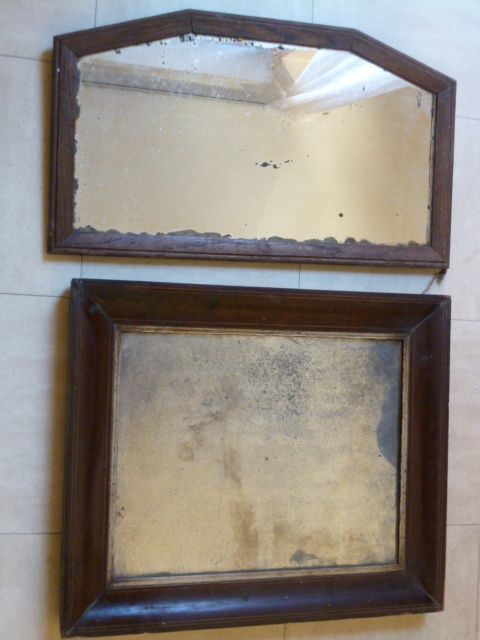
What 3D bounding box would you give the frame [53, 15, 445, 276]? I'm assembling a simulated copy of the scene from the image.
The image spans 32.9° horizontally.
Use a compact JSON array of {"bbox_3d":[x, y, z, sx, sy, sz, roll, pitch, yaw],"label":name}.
[{"bbox_3d":[0.041,-0.299,1.365,0.696,0.028,0.403,1,89,-16],"label":"frame"}]

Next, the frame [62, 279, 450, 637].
[{"bbox_3d":[0.042,0.221,1.345,0.646,0.054,0.543,2,89,-16],"label":"frame"}]

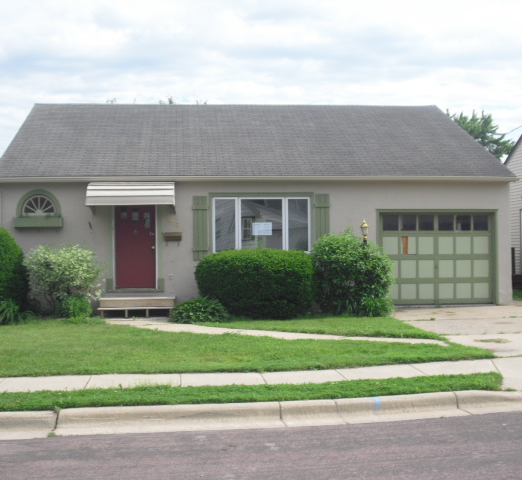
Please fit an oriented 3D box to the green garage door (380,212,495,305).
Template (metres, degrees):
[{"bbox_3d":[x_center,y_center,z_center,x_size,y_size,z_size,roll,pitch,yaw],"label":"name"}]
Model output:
[{"bbox_3d":[4.073,0.426,18.762,2.657,2.121,0.100,0,-1,-5],"label":"green garage door"}]

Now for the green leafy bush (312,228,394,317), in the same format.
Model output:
[{"bbox_3d":[1.961,0.659,17.264,1.776,1.806,1.600,0,-1,-5],"label":"green leafy bush"}]

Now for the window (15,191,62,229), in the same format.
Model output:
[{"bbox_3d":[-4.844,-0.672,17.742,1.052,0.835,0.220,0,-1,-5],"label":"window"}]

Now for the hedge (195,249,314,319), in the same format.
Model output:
[{"bbox_3d":[-0.139,0.909,17.400,2.480,1.440,1.400,0,-1,-6],"label":"hedge"}]

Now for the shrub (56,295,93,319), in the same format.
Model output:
[{"bbox_3d":[-3.858,1.376,16.833,0.773,0.496,0.650,0,-1,-5],"label":"shrub"}]

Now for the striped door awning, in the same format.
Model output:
[{"bbox_3d":[-2.798,-1.007,17.654,1.862,0.554,0.950,0,-1,-6],"label":"striped door awning"}]

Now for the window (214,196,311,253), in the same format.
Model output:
[{"bbox_3d":[0.023,-0.332,18.416,2.212,1.273,0.100,0,-1,-6],"label":"window"}]

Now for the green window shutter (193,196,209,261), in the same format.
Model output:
[{"bbox_3d":[-1.346,-0.254,18.238,0.339,1.435,0.050,0,-1,-6],"label":"green window shutter"}]

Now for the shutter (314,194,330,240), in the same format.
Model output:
[{"bbox_3d":[1.398,-0.320,18.503,0.333,1.436,0.050,0,-1,-6],"label":"shutter"}]

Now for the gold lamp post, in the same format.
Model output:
[{"bbox_3d":[2.216,0.532,17.288,0.199,1.978,0.199,0,-1,-5],"label":"gold lamp post"}]

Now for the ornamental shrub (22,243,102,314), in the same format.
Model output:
[{"bbox_3d":[-4.176,0.825,17.200,1.660,1.440,1.400,0,-1,-6],"label":"ornamental shrub"}]

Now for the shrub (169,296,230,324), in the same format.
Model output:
[{"bbox_3d":[-1.289,1.467,17.050,1.240,0.520,1.050,0,-1,-6],"label":"shrub"}]

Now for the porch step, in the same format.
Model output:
[{"bbox_3d":[-2.607,1.407,17.347,1.557,0.407,1.400,0,-1,-5],"label":"porch step"}]

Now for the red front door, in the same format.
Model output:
[{"bbox_3d":[-2.791,0.074,18.098,0.892,2.000,0.070,0,-1,-5],"label":"red front door"}]

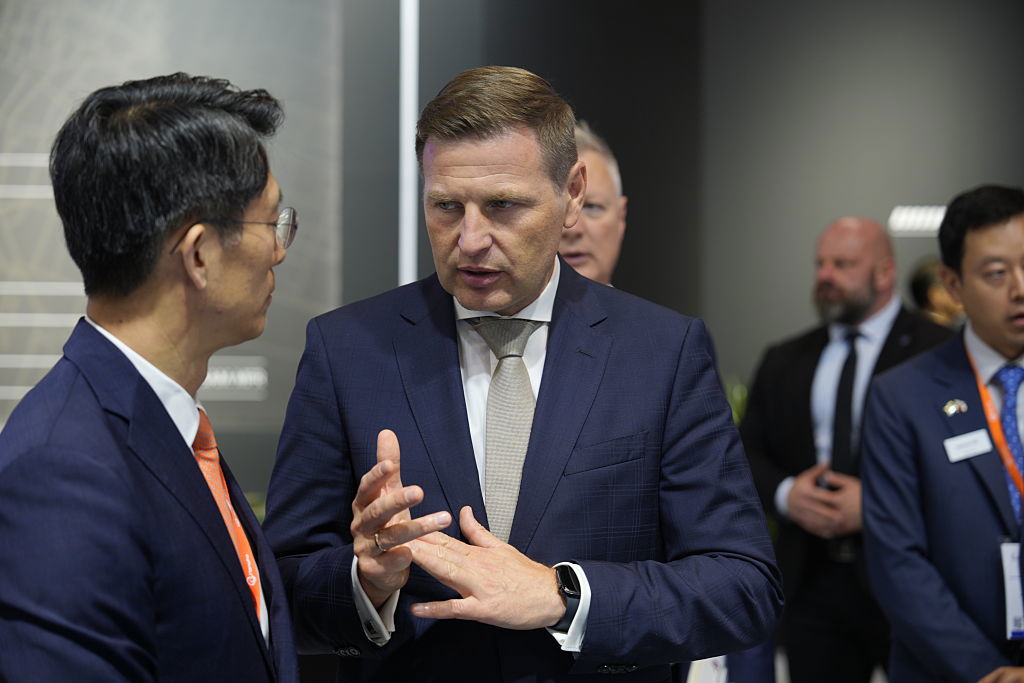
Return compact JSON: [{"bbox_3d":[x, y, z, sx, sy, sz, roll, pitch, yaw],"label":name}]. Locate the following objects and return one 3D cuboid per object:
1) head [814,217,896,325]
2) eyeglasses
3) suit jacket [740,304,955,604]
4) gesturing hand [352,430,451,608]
[{"bbox_3d":[0.795,-0.163,4.600,0.215,0.248,0.175,0,0,-37],"label":"head"},{"bbox_3d":[-0.272,-0.099,1.825,0.130,0.047,0.142,2,-1,-27],"label":"eyeglasses"},{"bbox_3d":[0.797,0.300,4.580,0.590,0.790,0.370,0,0,25],"label":"suit jacket"},{"bbox_3d":[-0.097,0.162,1.790,0.097,0.160,0.135,0,0,-27],"label":"gesturing hand"}]

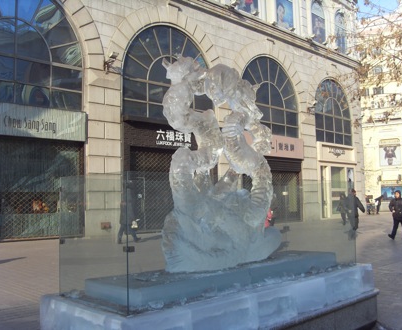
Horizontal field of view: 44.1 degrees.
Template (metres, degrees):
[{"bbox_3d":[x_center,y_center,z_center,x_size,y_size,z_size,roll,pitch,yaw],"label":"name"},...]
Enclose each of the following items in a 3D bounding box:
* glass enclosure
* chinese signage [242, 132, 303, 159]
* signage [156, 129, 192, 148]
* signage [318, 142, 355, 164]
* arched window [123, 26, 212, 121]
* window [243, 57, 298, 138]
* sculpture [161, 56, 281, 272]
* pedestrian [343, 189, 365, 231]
[{"bbox_3d":[0.310,0.629,4.936,0.937,0.977,3.250,-4,-5,45],"label":"glass enclosure"},{"bbox_3d":[3.983,-1.027,27.096,0.300,1.154,6.227,-4,-5,44],"label":"chinese signage"},{"bbox_3d":[-1.120,-1.150,22.017,0.120,0.719,2.177,-4,-5,44],"label":"signage"},{"bbox_3d":[8.946,-0.721,32.147,0.300,1.144,4.911,-4,-5,44],"label":"signage"},{"bbox_3d":[-1.419,-4.035,22.225,0.350,4.485,5.417,-4,-5,44],"label":"arched window"},{"bbox_3d":[3.685,-3.799,27.396,0.350,4.404,5.468,-4,-5,44],"label":"window"},{"bbox_3d":[0.256,0.027,5.016,0.500,1.940,1.550,-4,-5,45],"label":"sculpture"},{"bbox_3d":[6.204,1.823,20.256,0.500,1.712,0.550,1,-4,-30],"label":"pedestrian"}]

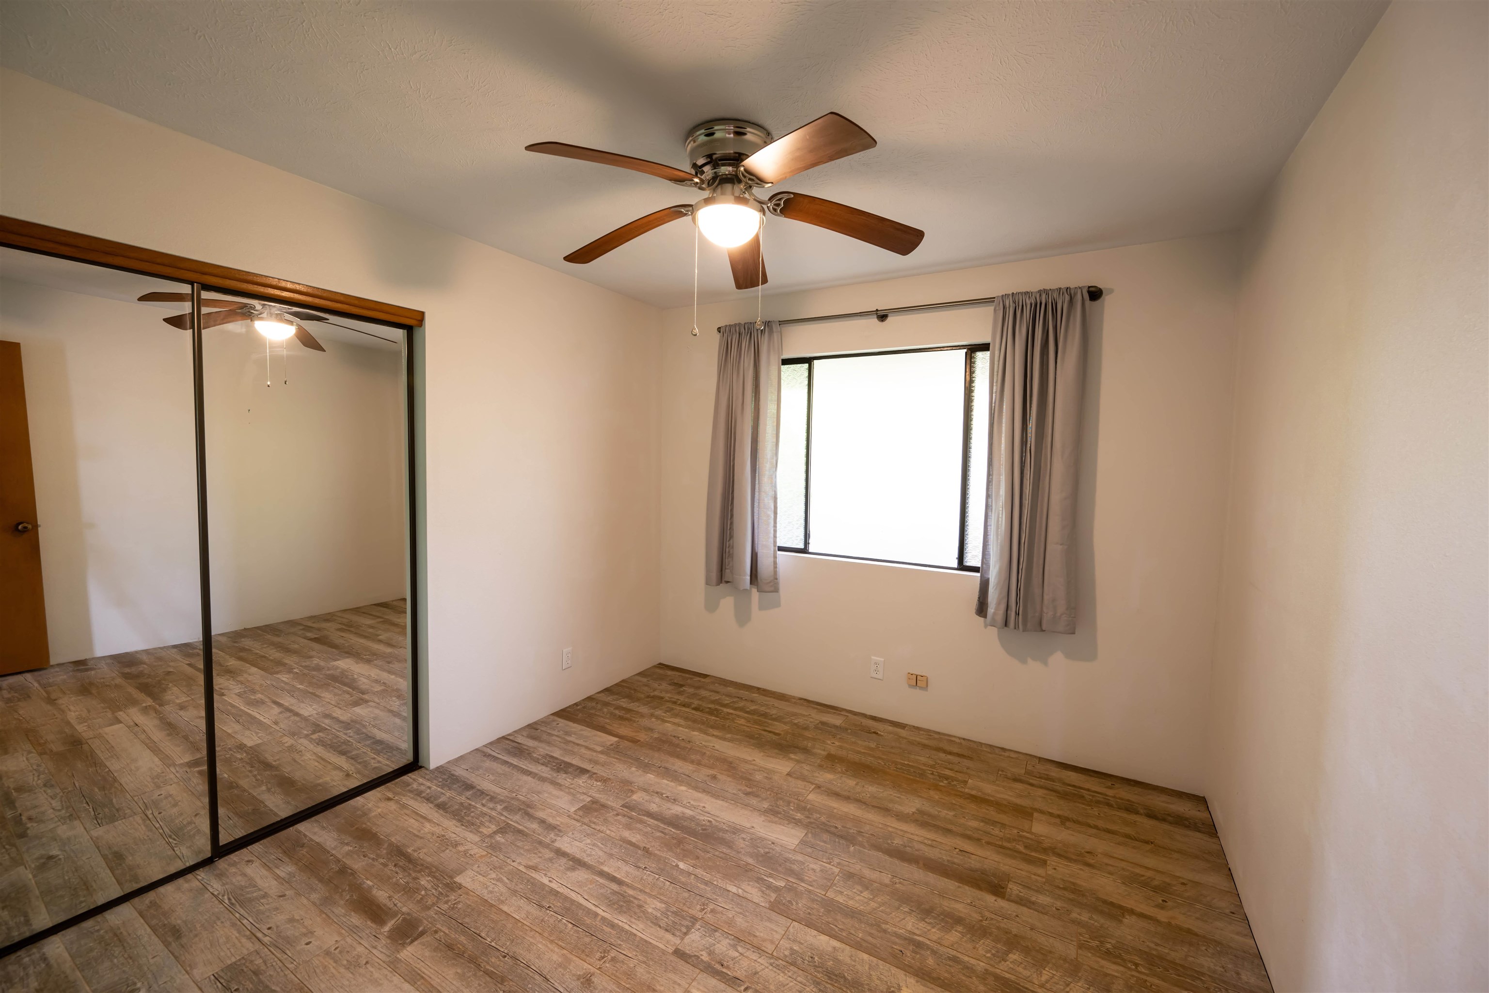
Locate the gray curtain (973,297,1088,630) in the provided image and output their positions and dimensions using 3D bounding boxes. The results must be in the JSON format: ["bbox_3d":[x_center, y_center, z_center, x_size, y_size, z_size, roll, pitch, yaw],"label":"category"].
[{"bbox_3d":[1.375,-0.159,2.769,0.435,1.595,0.100,3,4,30],"label":"gray curtain"}]

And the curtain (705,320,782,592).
[{"bbox_3d":[-0.004,-0.237,3.582,0.500,1.615,0.100,3,4,30],"label":"curtain"}]

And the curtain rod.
[{"bbox_3d":[0.736,-0.972,3.140,2.055,0.050,0.105,3,4,30],"label":"curtain rod"}]

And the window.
[{"bbox_3d":[0.779,-0.217,3.276,1.740,1.180,0.090,3,4,30],"label":"window"}]

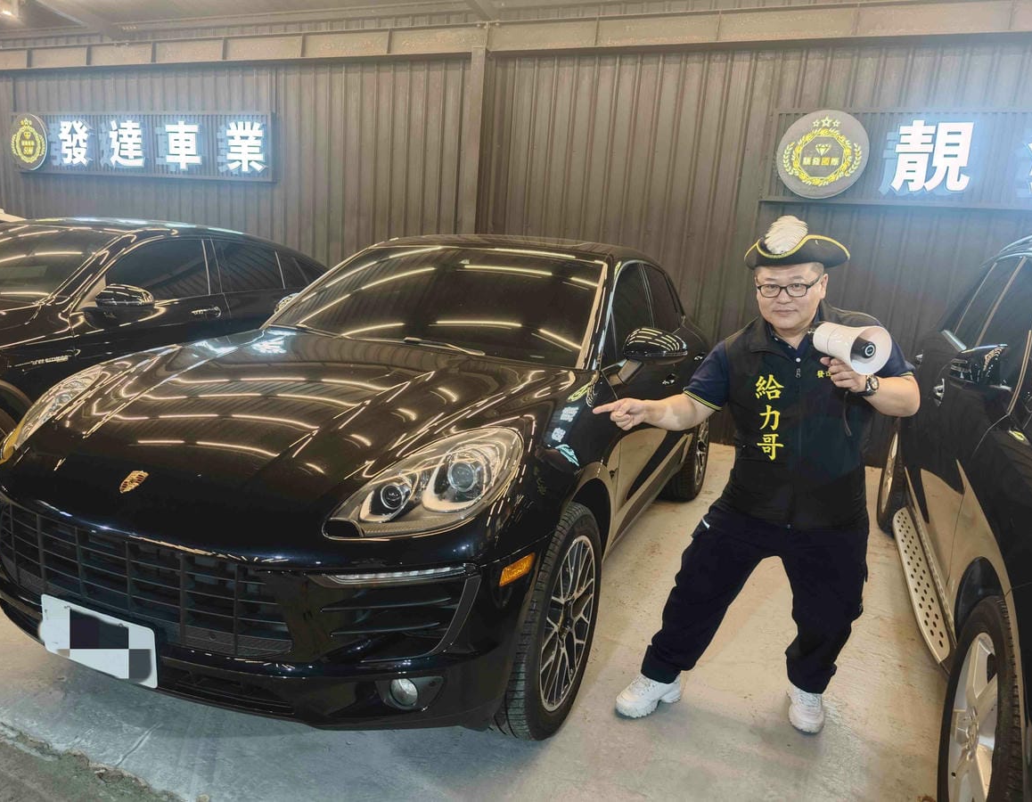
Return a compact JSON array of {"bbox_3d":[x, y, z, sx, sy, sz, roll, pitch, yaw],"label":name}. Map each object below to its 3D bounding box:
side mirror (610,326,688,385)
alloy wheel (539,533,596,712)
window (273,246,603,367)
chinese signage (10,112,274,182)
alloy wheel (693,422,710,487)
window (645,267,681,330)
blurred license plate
[{"bbox_3d":[0.539,-0.179,2.857,0.270,0.230,0.180,8,11,22],"label":"side mirror"},{"bbox_3d":[0.092,0.681,2.266,0.180,0.540,0.540,8,11,22],"label":"alloy wheel"},{"bbox_3d":[-0.320,-0.472,3.090,1.430,0.120,0.820,8,43,22],"label":"window"},{"bbox_3d":[-4.336,-2.899,8.041,3.928,0.685,0.120,9,13,20],"label":"chinese signage"},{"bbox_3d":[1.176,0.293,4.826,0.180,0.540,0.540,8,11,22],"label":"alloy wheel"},{"bbox_3d":[0.831,-0.558,3.936,0.060,0.380,0.820,-7,5,24],"label":"window"},{"bbox_3d":[-1.018,0.577,1.726,0.380,0.160,0.020,8,13,22],"label":"blurred license plate"}]

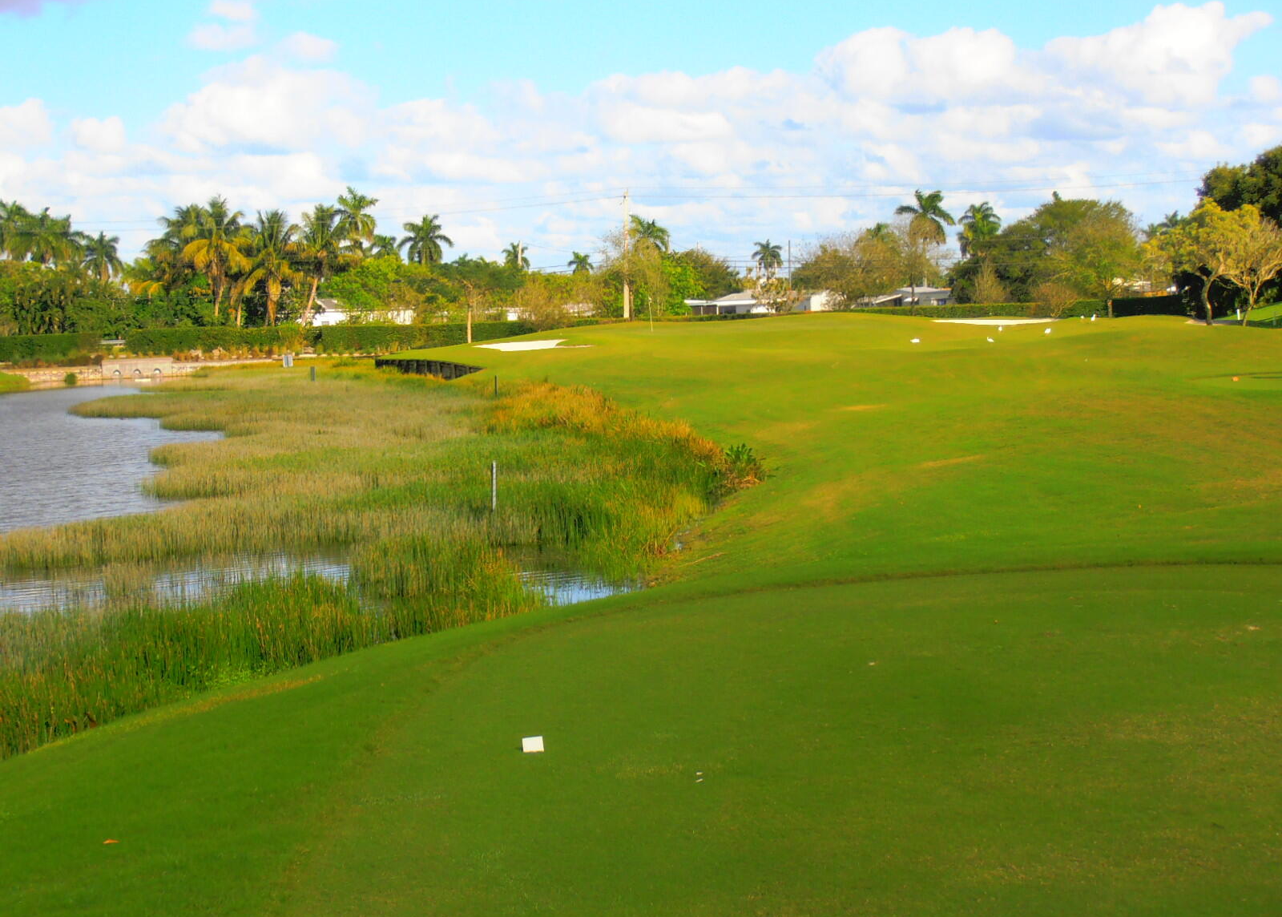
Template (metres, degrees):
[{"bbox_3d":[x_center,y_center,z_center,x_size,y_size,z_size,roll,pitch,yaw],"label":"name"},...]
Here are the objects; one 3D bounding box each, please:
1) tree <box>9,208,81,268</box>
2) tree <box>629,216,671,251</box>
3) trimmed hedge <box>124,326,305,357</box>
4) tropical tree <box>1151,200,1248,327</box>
[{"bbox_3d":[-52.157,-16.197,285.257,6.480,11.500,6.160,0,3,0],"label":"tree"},{"bbox_3d":[0.738,-18.291,320.000,4.300,11.110,4.300,0,3,0],"label":"tree"},{"bbox_3d":[-29.029,-7.914,222.000,12.300,1.980,1.400,0,3,0],"label":"trimmed hedge"},{"bbox_3d":[35.059,-12.352,205.176,6.050,7.870,5.750,0,3,0],"label":"tropical tree"}]

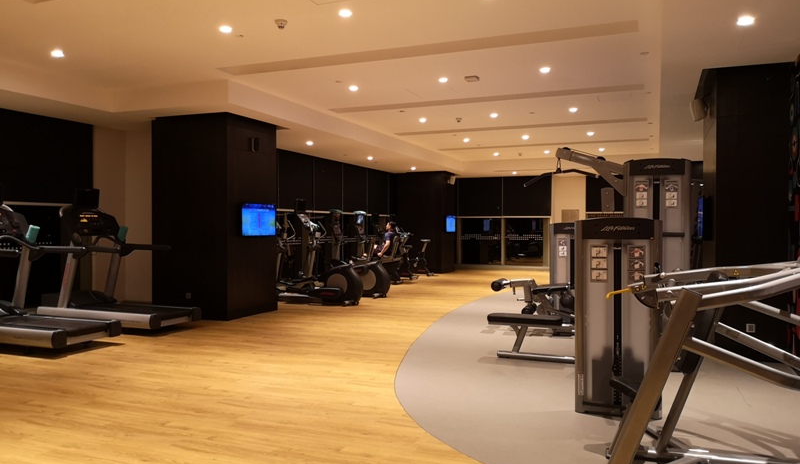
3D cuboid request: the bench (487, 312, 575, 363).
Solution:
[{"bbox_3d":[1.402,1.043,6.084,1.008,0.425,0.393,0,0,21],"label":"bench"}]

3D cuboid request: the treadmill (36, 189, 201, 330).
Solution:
[{"bbox_3d":[-3.743,0.318,8.345,2.100,1.860,0.887,0,0,21],"label":"treadmill"}]

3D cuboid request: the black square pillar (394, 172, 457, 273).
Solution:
[{"bbox_3d":[0.813,-0.261,18.741,1.360,2.931,1.340,0,0,21],"label":"black square pillar"}]

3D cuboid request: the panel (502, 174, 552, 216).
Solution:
[{"bbox_3d":[3.990,-1.147,19.732,1.510,1.295,0.080,0,0,21],"label":"panel"}]

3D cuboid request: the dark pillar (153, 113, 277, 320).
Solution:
[{"bbox_3d":[-2.812,-0.223,9.586,1.350,2.931,1.280,0,0,21],"label":"dark pillar"}]

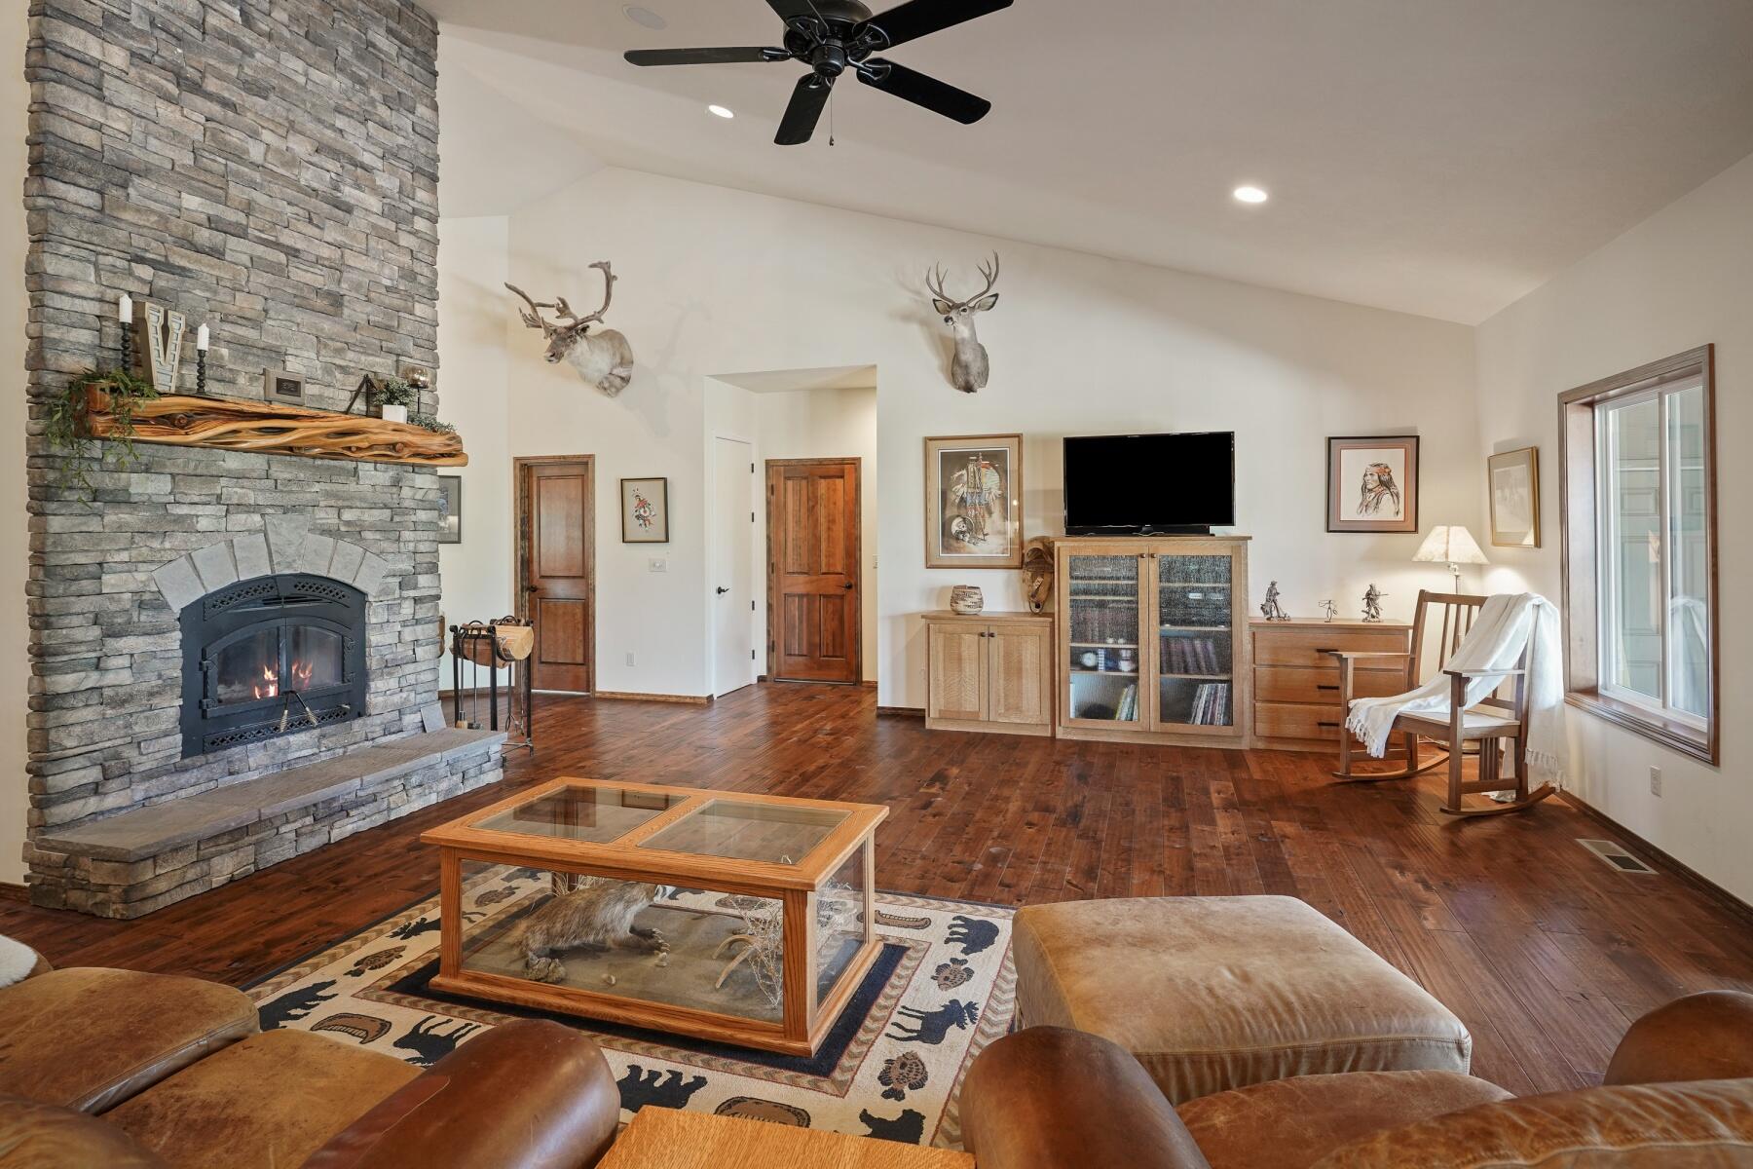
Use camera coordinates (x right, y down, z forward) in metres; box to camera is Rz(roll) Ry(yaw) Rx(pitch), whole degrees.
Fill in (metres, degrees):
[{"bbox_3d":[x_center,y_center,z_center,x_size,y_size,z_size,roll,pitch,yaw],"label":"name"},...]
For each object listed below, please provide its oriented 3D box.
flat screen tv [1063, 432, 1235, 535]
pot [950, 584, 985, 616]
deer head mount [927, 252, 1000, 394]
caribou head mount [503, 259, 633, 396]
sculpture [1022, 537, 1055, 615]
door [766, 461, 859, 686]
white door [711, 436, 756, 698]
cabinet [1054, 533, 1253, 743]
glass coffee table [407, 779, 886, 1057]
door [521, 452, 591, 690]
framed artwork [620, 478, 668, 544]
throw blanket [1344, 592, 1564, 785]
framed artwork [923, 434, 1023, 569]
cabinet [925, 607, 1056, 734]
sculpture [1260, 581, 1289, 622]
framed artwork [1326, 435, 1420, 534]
[{"bbox_3d":[1.829,-0.661,5.579,1.090,0.680,0.150,0,2,18],"label":"flat screen tv"},{"bbox_3d":[0.650,0.124,5.964,0.240,0.210,0.240,0,2,18],"label":"pot"},{"bbox_3d":[0.652,-1.915,6.081,0.570,0.960,0.550,0,2,24],"label":"deer head mount"},{"bbox_3d":[-2.468,-2.079,6.835,0.920,0.970,0.750,0,2,24],"label":"caribou head mount"},{"bbox_3d":[1.156,-0.063,5.864,0.270,0.550,0.200,0,2,18],"label":"sculpture"},{"bbox_3d":[-0.583,-0.119,7.678,0.920,2.070,0.100,0,2,18],"label":"door"},{"bbox_3d":[-1.269,-0.161,7.382,0.045,2.220,0.760,0,2,18],"label":"white door"},{"bbox_3d":[1.856,0.360,5.625,1.210,1.360,0.390,0,2,18],"label":"cabinet"},{"bbox_3d":[-0.690,1.022,2.716,1.310,0.475,0.720,0,2,18],"label":"glass coffee table"},{"bbox_3d":[-2.853,-0.081,7.349,0.820,2.070,0.100,0,2,18],"label":"door"},{"bbox_3d":[-1.967,-0.628,7.007,0.445,0.545,0.030,0,2,18],"label":"framed artwork"},{"bbox_3d":[3.071,0.550,4.450,0.740,0.980,0.550,-1,2,-15],"label":"throw blanket"},{"bbox_3d":[0.720,-0.610,6.162,0.735,0.990,0.035,0,2,18],"label":"framed artwork"},{"bbox_3d":[0.831,0.629,5.954,0.900,0.795,0.380,0,2,18],"label":"cabinet"},{"bbox_3d":[2.612,0.112,5.424,0.140,0.270,0.160,-2,2,-27],"label":"sculpture"},{"bbox_3d":[3.345,-0.669,5.581,0.560,0.650,0.030,0,2,18],"label":"framed artwork"}]

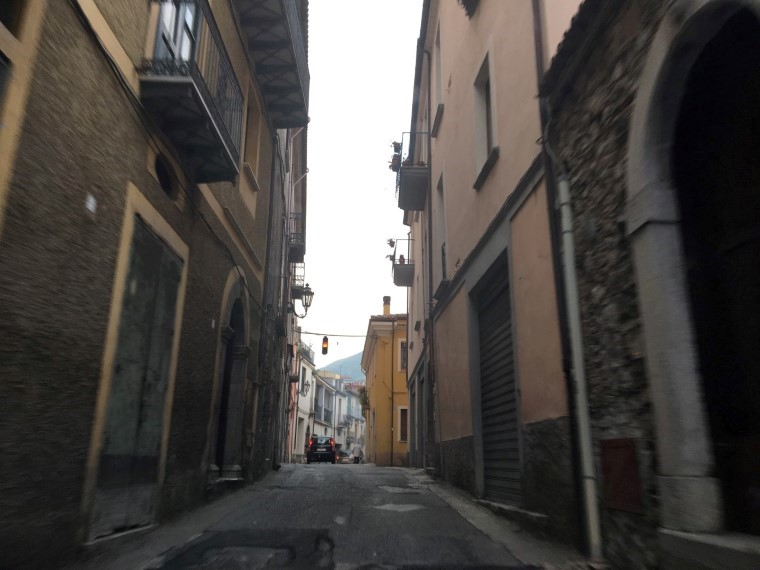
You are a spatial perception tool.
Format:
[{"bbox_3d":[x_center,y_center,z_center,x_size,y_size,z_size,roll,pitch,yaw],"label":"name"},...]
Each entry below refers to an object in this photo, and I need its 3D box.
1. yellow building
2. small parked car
[{"bbox_3d":[3.107,6.676,39.289,8.000,8.900,14.500,1,-16,-3],"label":"yellow building"},{"bbox_3d":[-3.450,9.903,37.699,1.590,1.550,3.550,2,-16,-5],"label":"small parked car"}]

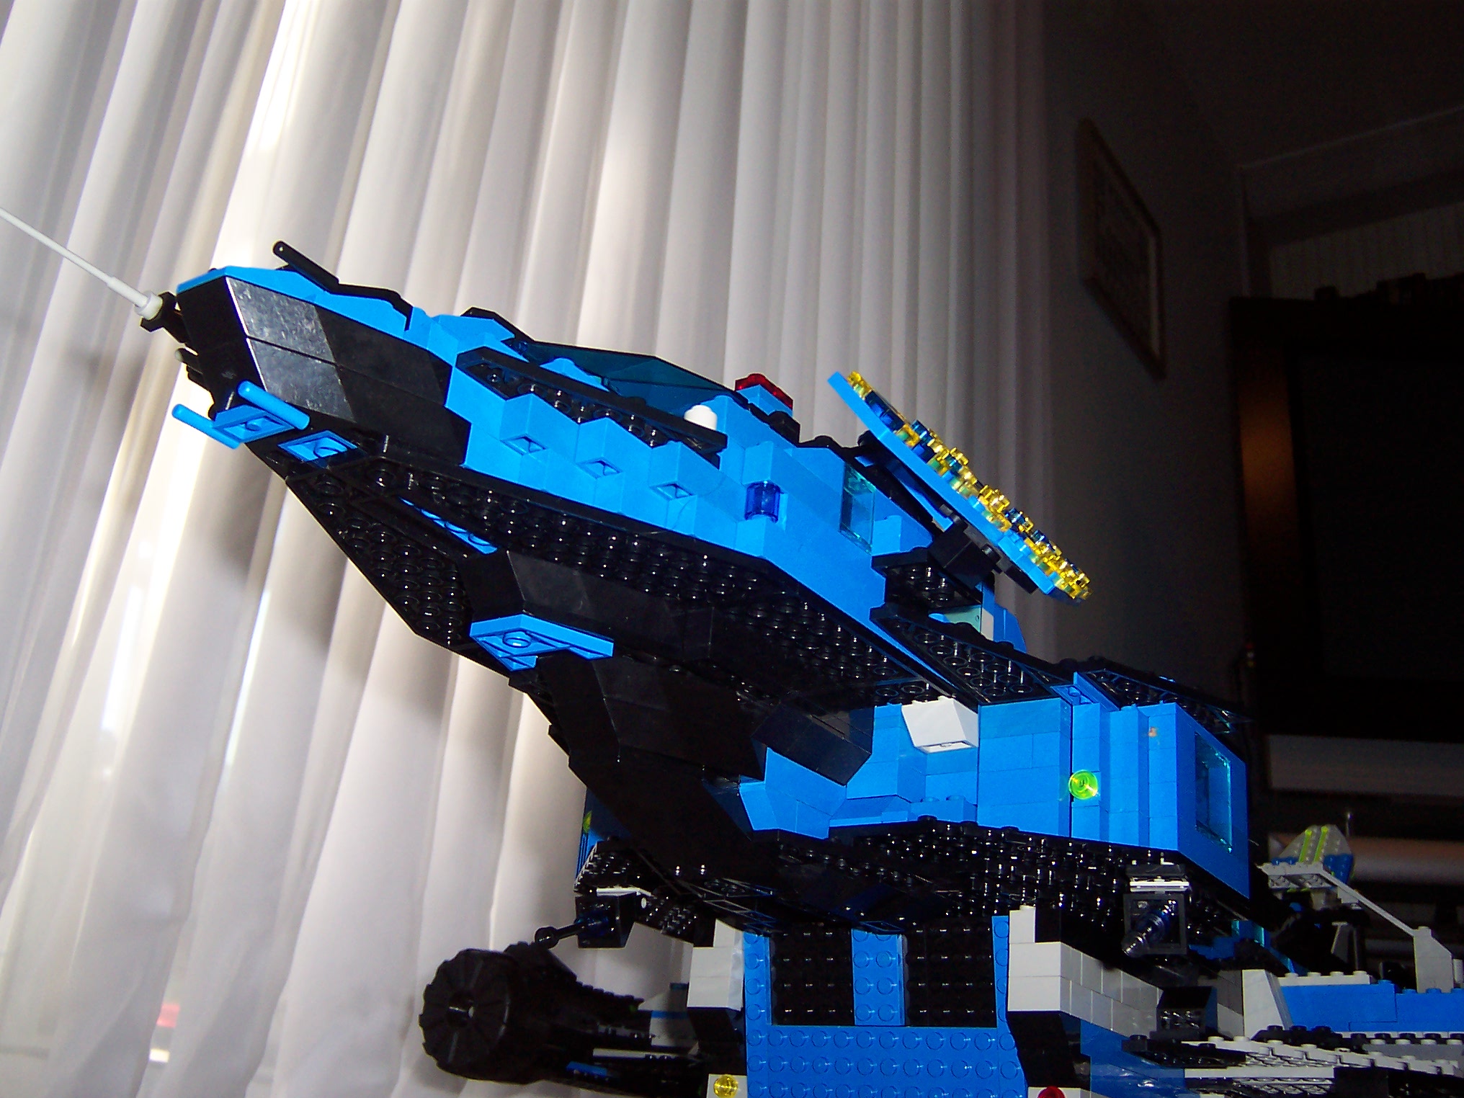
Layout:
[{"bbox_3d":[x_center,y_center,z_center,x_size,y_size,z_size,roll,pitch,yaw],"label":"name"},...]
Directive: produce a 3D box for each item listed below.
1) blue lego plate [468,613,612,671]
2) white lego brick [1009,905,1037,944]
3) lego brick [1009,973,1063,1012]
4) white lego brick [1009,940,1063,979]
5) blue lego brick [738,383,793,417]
[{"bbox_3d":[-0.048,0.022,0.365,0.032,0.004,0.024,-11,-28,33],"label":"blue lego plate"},{"bbox_3d":[0.088,0.113,0.453,0.008,0.010,0.009,-11,-28,33],"label":"white lego brick"},{"bbox_3d":[0.090,0.130,0.443,0.016,0.010,0.008,-11,-28,33],"label":"lego brick"},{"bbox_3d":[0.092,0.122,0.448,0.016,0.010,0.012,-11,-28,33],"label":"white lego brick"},{"bbox_3d":[0.008,-0.036,0.415,0.008,0.010,0.016,-11,-28,33],"label":"blue lego brick"}]

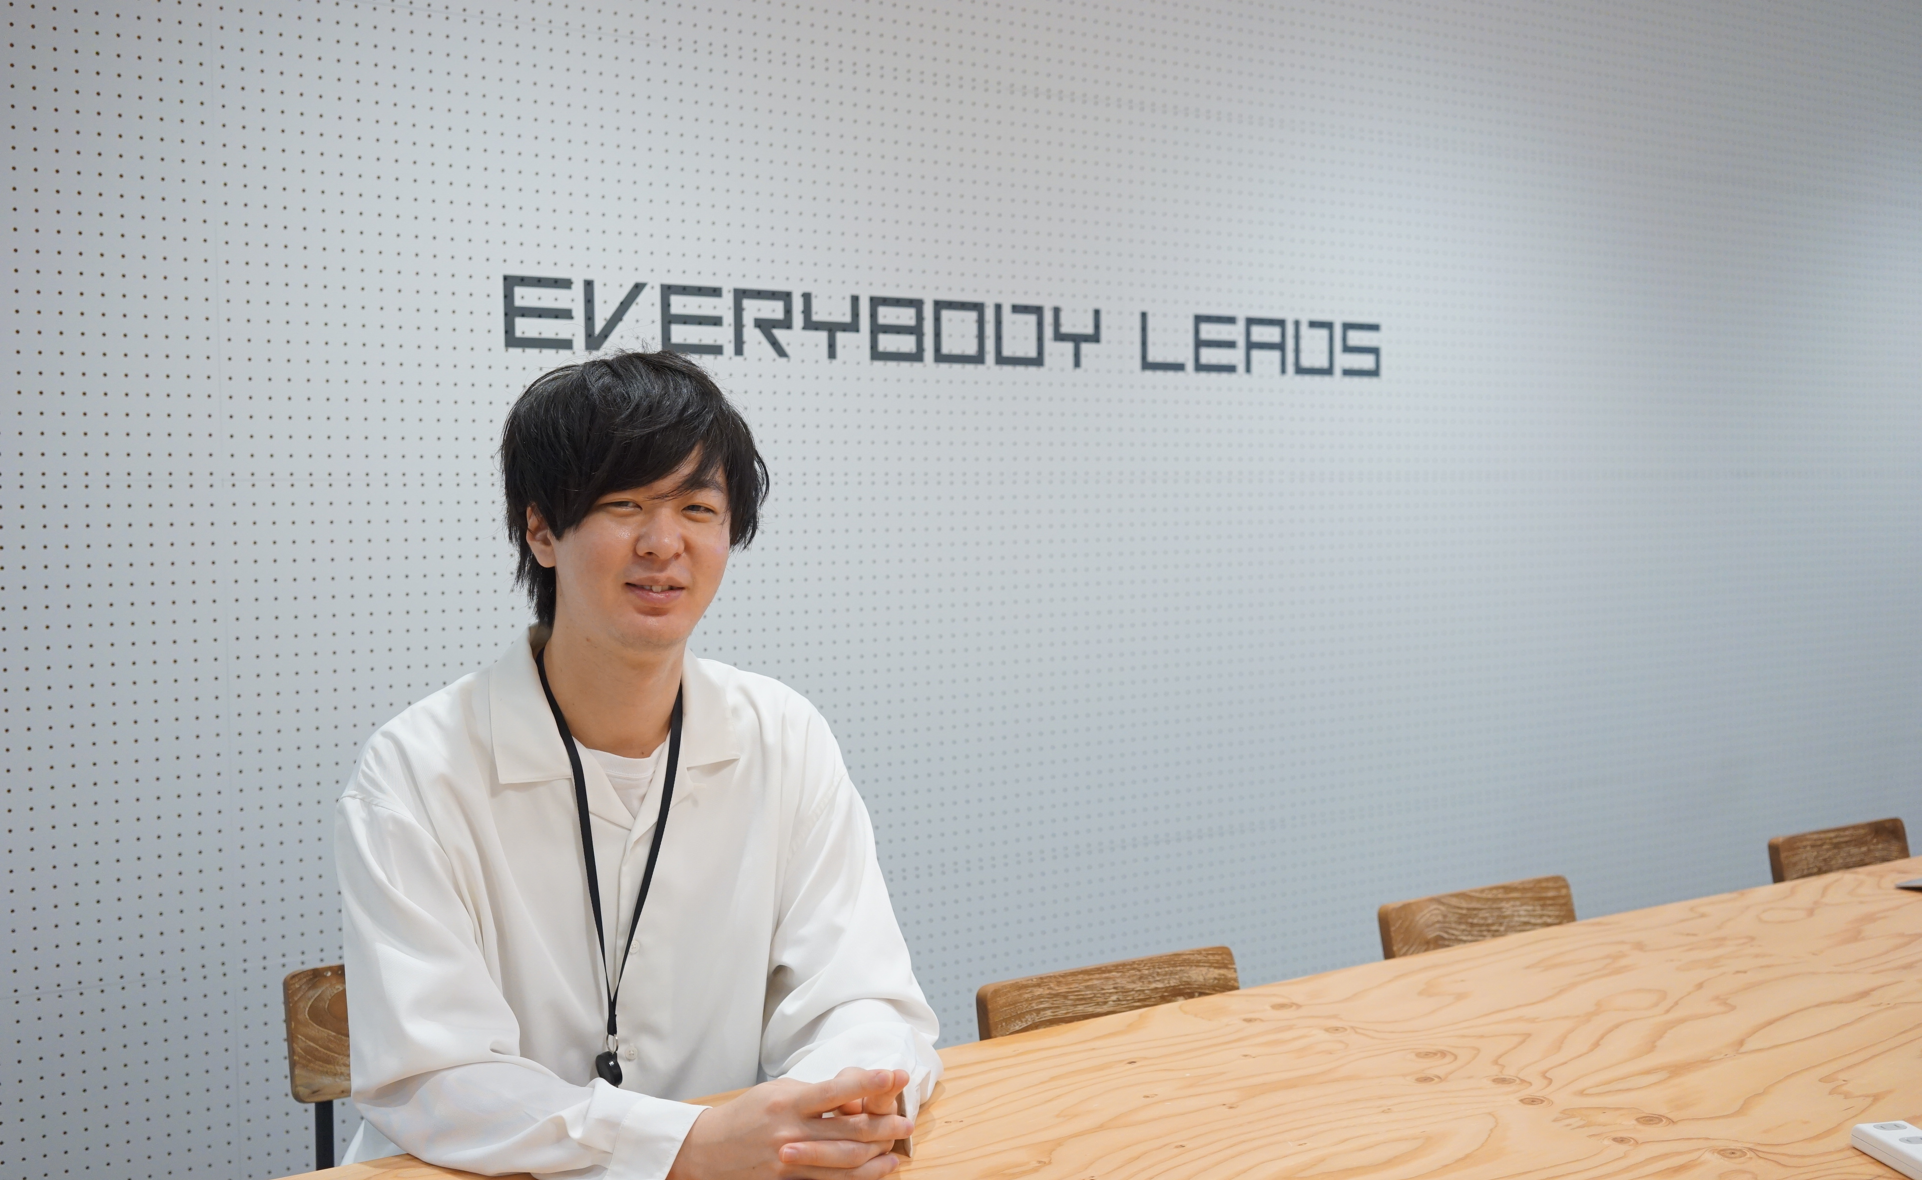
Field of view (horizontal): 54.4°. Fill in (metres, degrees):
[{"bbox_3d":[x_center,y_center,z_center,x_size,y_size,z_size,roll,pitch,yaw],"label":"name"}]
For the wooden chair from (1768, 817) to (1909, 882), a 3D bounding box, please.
[{"bbox_3d":[1.435,0.735,2.614,0.400,0.760,0.470,-3,4,-34],"label":"wooden chair"}]

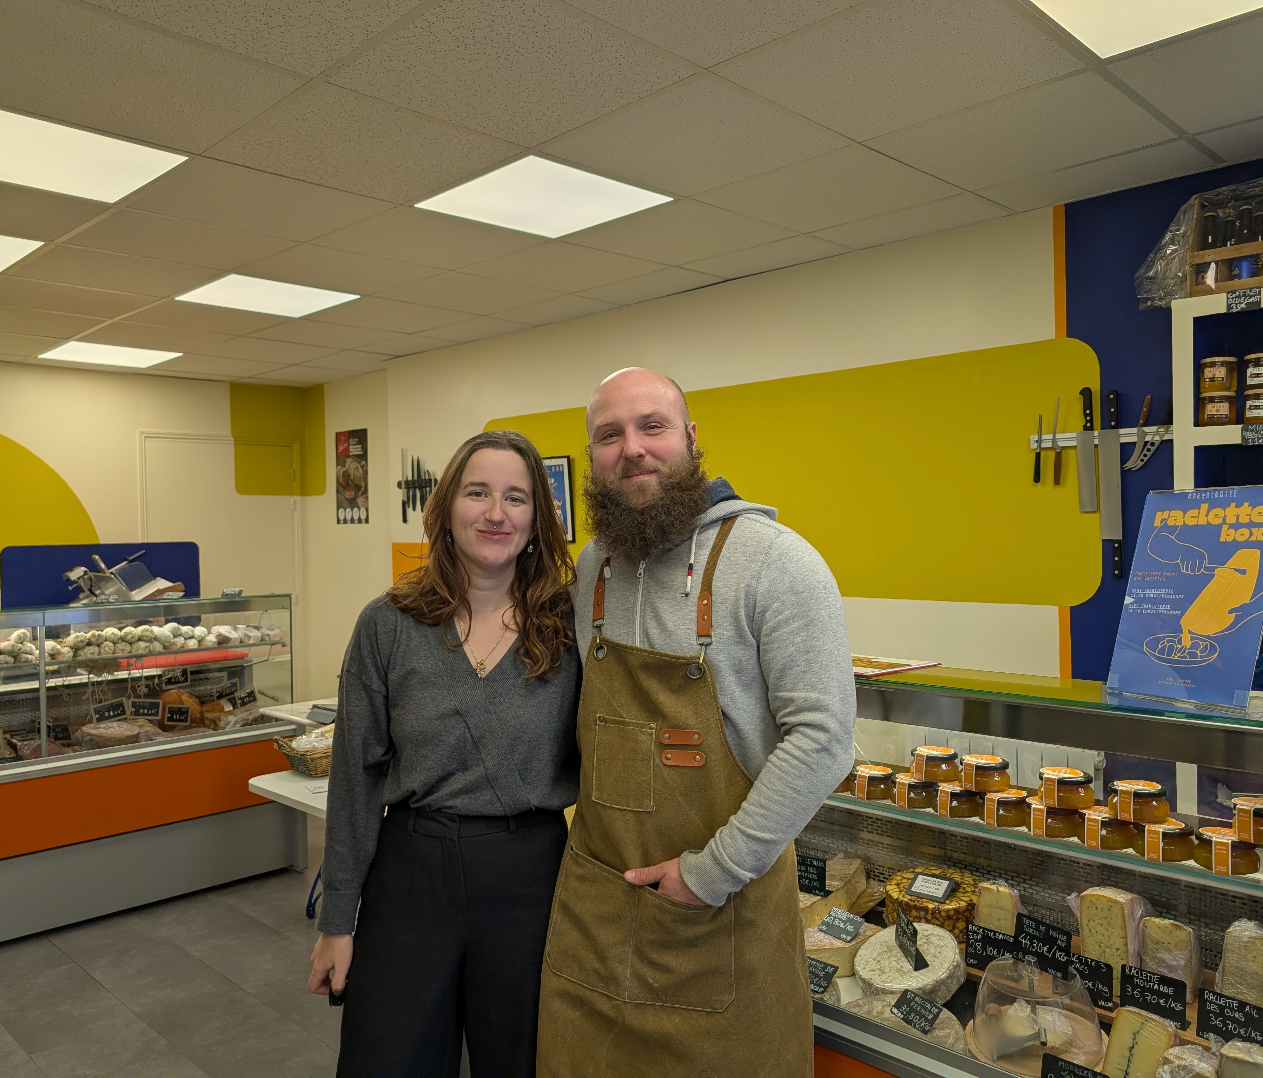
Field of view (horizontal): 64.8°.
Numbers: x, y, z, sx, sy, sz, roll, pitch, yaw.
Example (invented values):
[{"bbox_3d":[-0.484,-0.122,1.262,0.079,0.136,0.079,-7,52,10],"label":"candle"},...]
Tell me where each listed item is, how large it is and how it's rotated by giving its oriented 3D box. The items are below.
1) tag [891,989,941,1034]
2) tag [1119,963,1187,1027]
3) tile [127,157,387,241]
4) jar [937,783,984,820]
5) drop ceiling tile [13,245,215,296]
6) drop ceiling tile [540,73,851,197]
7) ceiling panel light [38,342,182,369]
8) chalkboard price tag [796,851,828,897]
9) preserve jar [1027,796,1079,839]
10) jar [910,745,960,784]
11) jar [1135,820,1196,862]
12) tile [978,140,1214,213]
[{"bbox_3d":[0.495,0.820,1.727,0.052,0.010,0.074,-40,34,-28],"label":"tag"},{"bbox_3d":[0.873,0.760,1.656,0.098,0.075,0.030,0,2,44],"label":"tag"},{"bbox_3d":[-1.115,-1.012,2.983,0.598,0.018,0.598,0,1,44],"label":"tile"},{"bbox_3d":[0.521,0.418,1.593,0.076,0.045,0.076,-1,1,0],"label":"jar"},{"bbox_3d":[-1.976,-1.011,3.818,0.598,0.018,0.598,0,1,44],"label":"drop ceiling tile"},{"bbox_3d":[0.165,-1.025,2.563,0.597,0.020,0.597,0,2,44],"label":"drop ceiling tile"},{"bbox_3d":[-2.879,-1.034,5.530,0.595,0.020,0.595,0,2,44],"label":"ceiling panel light"},{"bbox_3d":[0.346,0.642,1.930,0.097,0.075,0.030,0,2,44],"label":"chalkboard price tag"},{"bbox_3d":[0.638,0.418,1.505,0.075,0.045,0.075,-1,1,0],"label":"preserve jar"},{"bbox_3d":[0.501,0.374,1.642,0.075,0.045,0.075,-1,1,0],"label":"jar"},{"bbox_3d":[0.745,0.420,1.390,0.075,0.046,0.075,-1,1,0],"label":"jar"},{"bbox_3d":[1.345,-1.058,2.906,0.598,0.018,0.295,0,1,44],"label":"tile"}]

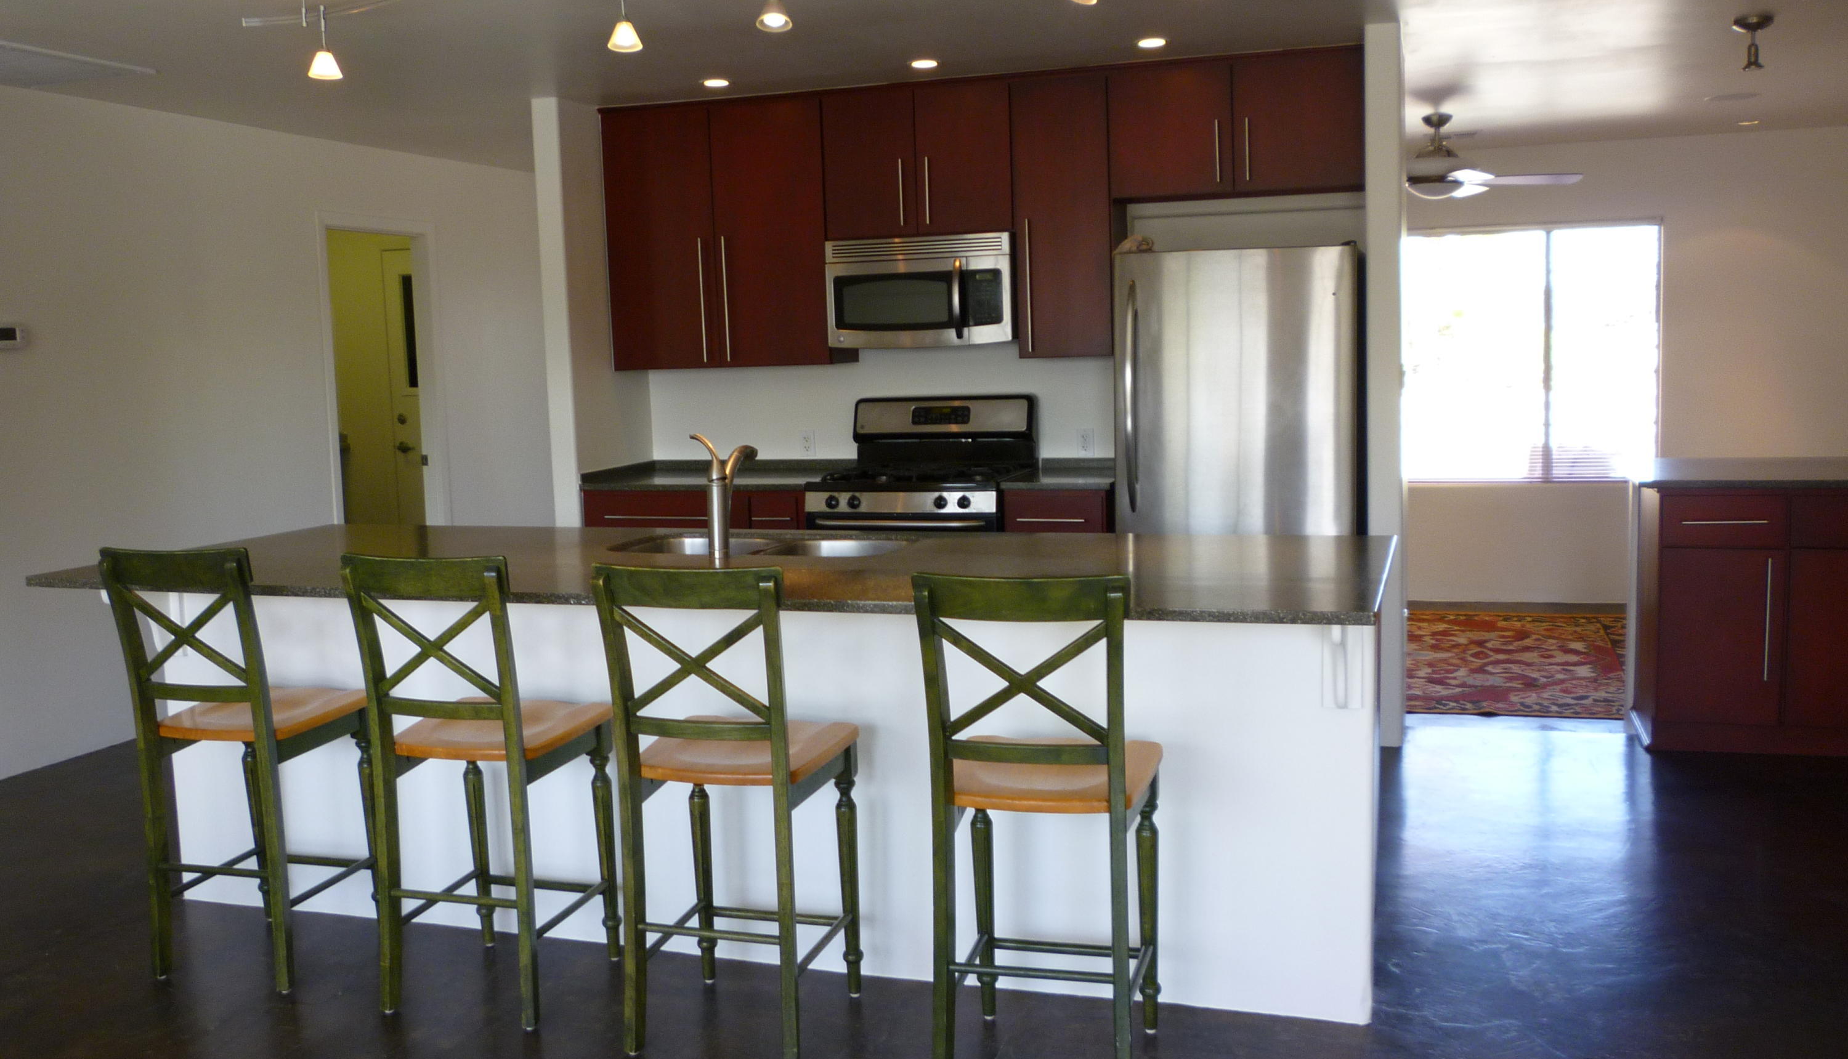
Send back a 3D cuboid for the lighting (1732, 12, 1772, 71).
[{"bbox_3d":[2.785,-1.627,5.202,0.137,0.170,0.137,1,6,19],"label":"lighting"}]

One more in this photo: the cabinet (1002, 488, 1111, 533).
[{"bbox_3d":[0.591,0.278,5.993,0.395,0.880,0.617,1,6,19],"label":"cabinet"}]

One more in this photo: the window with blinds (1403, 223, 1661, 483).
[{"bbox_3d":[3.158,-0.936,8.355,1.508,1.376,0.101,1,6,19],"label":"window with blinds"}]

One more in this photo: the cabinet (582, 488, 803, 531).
[{"bbox_3d":[-0.808,0.258,6.519,1.000,0.880,0.610,1,7,18],"label":"cabinet"}]

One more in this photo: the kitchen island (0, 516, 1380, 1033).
[{"bbox_3d":[-0.527,0.523,4.018,3.306,0.914,1.145,1,7,18],"label":"kitchen island"}]

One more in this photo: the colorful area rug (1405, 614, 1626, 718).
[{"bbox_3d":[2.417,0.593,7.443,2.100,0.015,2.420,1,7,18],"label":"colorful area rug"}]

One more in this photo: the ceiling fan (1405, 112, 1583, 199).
[{"bbox_3d":[2.371,-1.721,7.156,1.380,0.373,1.380,1,6,19],"label":"ceiling fan"}]

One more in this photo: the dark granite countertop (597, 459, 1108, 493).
[{"bbox_3d":[-0.285,-0.220,6.271,2.140,0.085,0.635,1,7,18],"label":"dark granite countertop"}]

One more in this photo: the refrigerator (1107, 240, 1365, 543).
[{"bbox_3d":[1.188,-0.137,5.699,0.822,1.736,0.799,1,6,19],"label":"refrigerator"}]

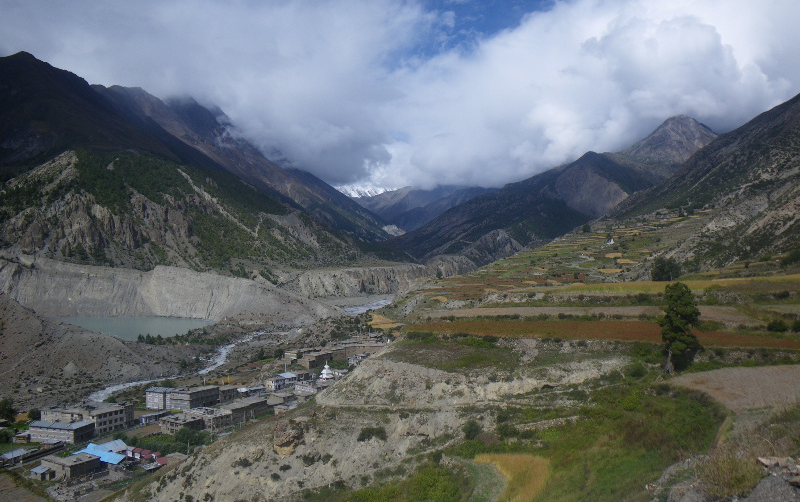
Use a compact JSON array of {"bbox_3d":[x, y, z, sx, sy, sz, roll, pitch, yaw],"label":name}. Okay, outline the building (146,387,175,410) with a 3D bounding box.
[{"bbox_3d":[-123.000,76.000,332.600,10.800,8.300,9.000,0,0,17],"label":"building"}]

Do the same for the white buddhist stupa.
[{"bbox_3d":[-41.500,69.000,365.000,8.800,13.500,8.800,0,0,0],"label":"white buddhist stupa"}]

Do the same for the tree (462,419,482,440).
[{"bbox_3d":[12.100,30.200,109.000,3.300,3.400,3.300,0,0,0],"label":"tree"}]

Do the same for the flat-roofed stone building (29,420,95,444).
[{"bbox_3d":[-144.000,76.100,273.400,22.300,5.900,11.300,0,0,15],"label":"flat-roofed stone building"}]

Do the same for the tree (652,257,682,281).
[{"bbox_3d":[94.300,6.200,230.000,11.200,9.400,10.500,0,0,0],"label":"tree"}]

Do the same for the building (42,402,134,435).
[{"bbox_3d":[-143.000,76.400,296.900,32.000,9.000,21.700,0,0,21],"label":"building"}]

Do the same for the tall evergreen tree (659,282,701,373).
[{"bbox_3d":[36.700,10.100,85.000,5.400,12.000,5.300,0,0,0],"label":"tall evergreen tree"}]

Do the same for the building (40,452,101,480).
[{"bbox_3d":[-119.900,77.800,235.900,15.600,4.400,11.800,0,0,27],"label":"building"}]

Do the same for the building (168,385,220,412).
[{"bbox_3d":[-108.900,76.700,340.900,16.700,7.800,20.500,0,0,27],"label":"building"}]

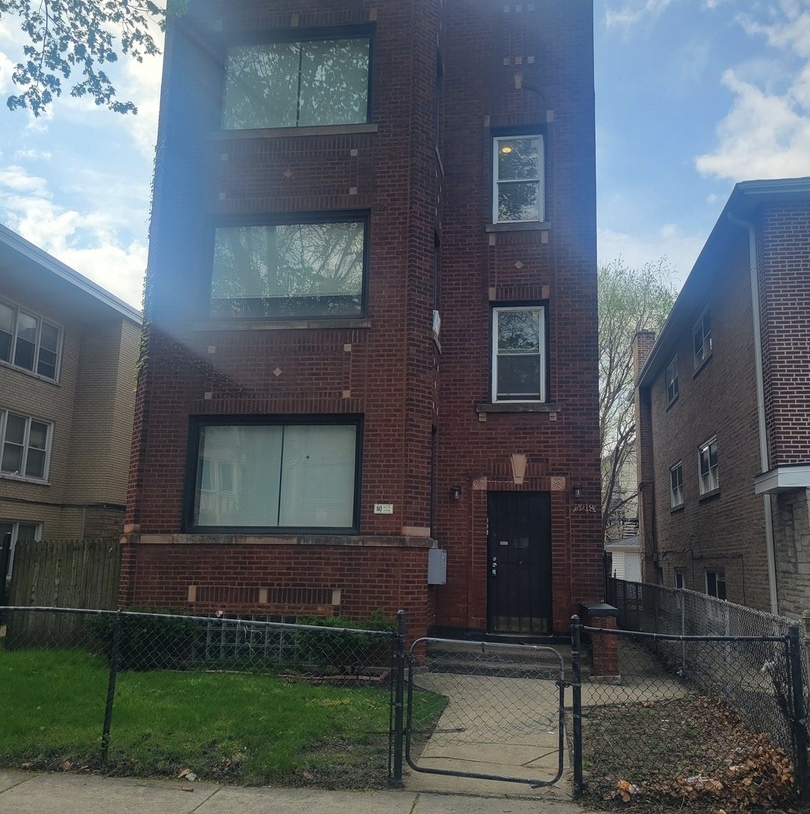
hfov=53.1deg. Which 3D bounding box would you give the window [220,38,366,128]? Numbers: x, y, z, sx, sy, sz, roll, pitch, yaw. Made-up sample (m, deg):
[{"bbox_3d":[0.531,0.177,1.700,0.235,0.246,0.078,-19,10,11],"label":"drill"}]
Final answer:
[{"bbox_3d":[-1.653,-4.920,12.229,2.290,1.567,0.120,0,-11,8],"label":"window"}]

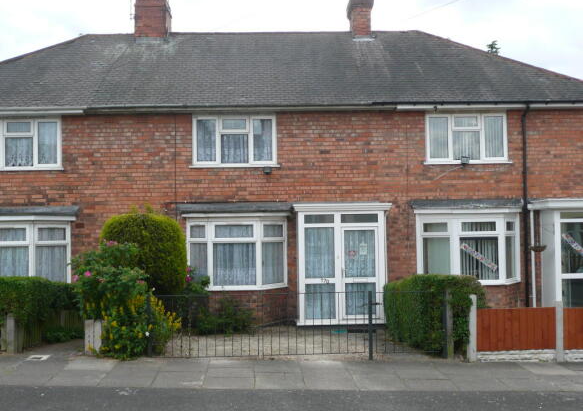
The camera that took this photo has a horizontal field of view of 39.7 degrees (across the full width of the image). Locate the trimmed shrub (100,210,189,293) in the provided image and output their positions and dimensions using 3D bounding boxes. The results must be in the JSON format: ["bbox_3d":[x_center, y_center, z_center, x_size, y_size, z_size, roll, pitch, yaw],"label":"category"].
[{"bbox_3d":[-2.885,1.219,15.775,1.669,2.362,1.550,-1,-2,-2],"label":"trimmed shrub"}]

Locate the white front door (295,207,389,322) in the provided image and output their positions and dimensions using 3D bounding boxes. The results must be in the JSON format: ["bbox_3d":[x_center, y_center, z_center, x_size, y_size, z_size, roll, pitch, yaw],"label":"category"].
[{"bbox_3d":[1.076,1.226,16.869,1.930,2.513,0.200,-1,-2,-2],"label":"white front door"}]

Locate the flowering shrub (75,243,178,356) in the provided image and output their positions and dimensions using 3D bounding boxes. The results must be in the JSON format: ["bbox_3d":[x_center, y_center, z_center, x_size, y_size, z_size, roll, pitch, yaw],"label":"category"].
[{"bbox_3d":[-2.337,1.313,11.657,1.420,1.620,1.300,-1,-2,-1],"label":"flowering shrub"}]

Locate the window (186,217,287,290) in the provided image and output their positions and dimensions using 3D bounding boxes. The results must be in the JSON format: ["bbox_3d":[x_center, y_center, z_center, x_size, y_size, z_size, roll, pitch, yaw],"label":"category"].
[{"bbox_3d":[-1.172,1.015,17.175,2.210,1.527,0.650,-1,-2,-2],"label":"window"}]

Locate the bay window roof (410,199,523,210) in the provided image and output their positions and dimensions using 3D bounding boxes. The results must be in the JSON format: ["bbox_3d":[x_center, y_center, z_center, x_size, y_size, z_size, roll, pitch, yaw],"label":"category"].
[{"bbox_3d":[3.767,-0.021,17.300,2.380,0.220,0.750,-1,-1,-2],"label":"bay window roof"}]

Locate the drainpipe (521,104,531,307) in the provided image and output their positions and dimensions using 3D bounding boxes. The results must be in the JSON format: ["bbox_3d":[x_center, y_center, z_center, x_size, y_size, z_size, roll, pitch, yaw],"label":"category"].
[{"bbox_3d":[5.161,0.173,17.771,0.100,4.809,0.120,-1,-2,-2],"label":"drainpipe"}]

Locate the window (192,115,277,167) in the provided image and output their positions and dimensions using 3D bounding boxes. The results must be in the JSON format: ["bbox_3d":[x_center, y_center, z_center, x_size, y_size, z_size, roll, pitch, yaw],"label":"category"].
[{"bbox_3d":[-1.211,-1.371,17.239,1.820,1.120,0.130,-1,-2,-1],"label":"window"}]

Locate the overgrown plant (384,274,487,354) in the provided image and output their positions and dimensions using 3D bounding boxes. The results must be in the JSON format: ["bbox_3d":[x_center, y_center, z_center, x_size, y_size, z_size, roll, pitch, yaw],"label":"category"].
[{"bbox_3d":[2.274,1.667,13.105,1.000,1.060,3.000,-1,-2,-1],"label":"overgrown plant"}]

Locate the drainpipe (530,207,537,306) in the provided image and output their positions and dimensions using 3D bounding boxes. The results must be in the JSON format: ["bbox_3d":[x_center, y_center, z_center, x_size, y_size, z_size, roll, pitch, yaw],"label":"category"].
[{"bbox_3d":[5.285,1.330,17.669,0.080,2.487,0.100,-1,-2,-2],"label":"drainpipe"}]

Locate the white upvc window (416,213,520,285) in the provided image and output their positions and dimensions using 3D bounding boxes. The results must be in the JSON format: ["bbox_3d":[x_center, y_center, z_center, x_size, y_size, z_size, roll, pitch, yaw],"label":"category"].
[{"bbox_3d":[3.721,0.916,16.941,2.140,1.470,0.650,-1,-2,-1],"label":"white upvc window"}]

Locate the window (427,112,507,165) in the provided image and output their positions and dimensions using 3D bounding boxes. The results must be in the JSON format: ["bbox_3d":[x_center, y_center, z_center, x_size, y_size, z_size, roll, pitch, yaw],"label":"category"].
[{"bbox_3d":[3.777,-1.432,17.360,1.760,1.070,0.130,-1,-2,-1],"label":"window"}]

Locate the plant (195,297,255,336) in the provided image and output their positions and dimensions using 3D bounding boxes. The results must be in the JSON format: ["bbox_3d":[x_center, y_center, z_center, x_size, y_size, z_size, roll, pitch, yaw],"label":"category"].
[{"bbox_3d":[-1.295,2.138,15.755,1.150,0.680,0.850,-1,-2,-1],"label":"plant"}]

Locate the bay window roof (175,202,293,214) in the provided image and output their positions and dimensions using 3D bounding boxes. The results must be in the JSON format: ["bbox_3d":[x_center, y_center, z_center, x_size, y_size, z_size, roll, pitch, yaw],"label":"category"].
[{"bbox_3d":[-1.199,0.042,17.019,2.517,0.275,0.880,-1,-2,-2],"label":"bay window roof"}]

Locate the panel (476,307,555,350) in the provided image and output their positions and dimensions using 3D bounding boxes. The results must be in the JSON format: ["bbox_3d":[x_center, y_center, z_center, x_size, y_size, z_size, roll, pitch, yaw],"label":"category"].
[{"bbox_3d":[3.419,1.883,12.277,1.228,0.635,0.050,-1,-2,-2],"label":"panel"}]

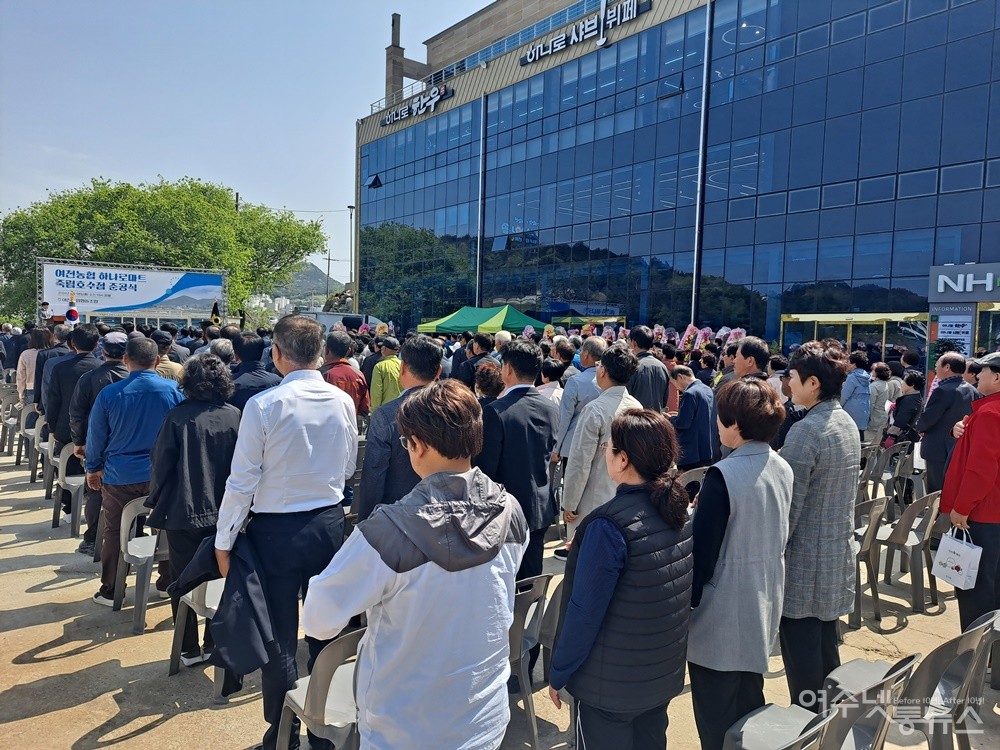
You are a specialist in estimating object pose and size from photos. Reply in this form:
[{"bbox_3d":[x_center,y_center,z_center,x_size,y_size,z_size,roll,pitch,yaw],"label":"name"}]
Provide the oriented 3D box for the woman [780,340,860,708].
[{"bbox_3d":[1.364,0.702,2.950,0.430,1.711,0.280,-2,5,-40],"label":"woman"}]

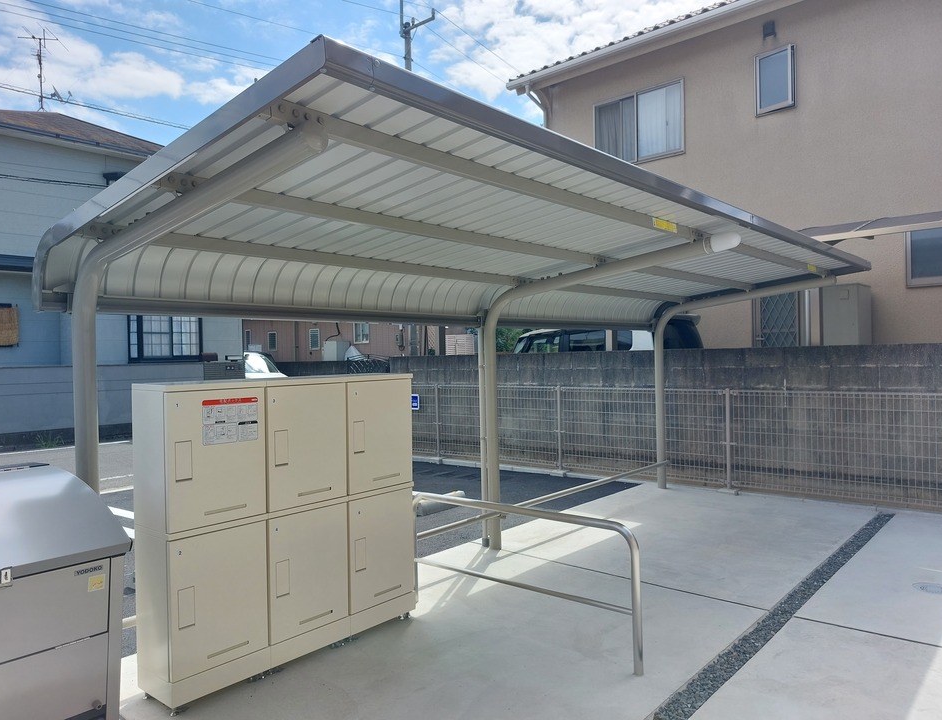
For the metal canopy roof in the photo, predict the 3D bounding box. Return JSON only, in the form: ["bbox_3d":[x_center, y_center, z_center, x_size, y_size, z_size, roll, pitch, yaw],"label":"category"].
[{"bbox_3d":[0.776,-0.487,4.129,1.976,0.469,5.515,-1,0,42],"label":"metal canopy roof"}]

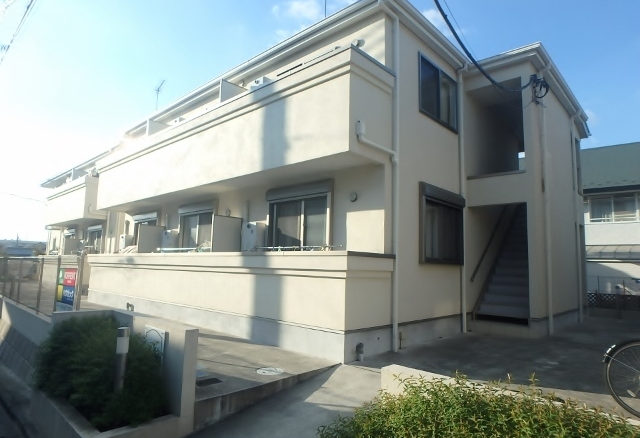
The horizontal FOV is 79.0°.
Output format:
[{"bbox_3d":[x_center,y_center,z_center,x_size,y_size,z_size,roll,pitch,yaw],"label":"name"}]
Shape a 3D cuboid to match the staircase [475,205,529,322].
[{"bbox_3d":[4.941,0.836,9.415,1.071,2.999,3.621,-5,-10,42],"label":"staircase"}]

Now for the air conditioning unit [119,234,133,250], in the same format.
[{"bbox_3d":[-6.047,0.795,12.136,0.408,0.586,0.255,-5,-10,42],"label":"air conditioning unit"}]

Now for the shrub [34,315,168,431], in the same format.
[{"bbox_3d":[-2.262,1.470,3.940,1.709,0.765,0.740,-5,-10,42],"label":"shrub"}]

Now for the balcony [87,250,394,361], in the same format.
[{"bbox_3d":[-2.972,1.566,8.987,10.047,1.469,1.173,-5,-10,42],"label":"balcony"}]

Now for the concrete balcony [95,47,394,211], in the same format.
[{"bbox_3d":[-2.897,-1.345,9.347,10.047,1.596,1.173,-5,-10,42],"label":"concrete balcony"}]

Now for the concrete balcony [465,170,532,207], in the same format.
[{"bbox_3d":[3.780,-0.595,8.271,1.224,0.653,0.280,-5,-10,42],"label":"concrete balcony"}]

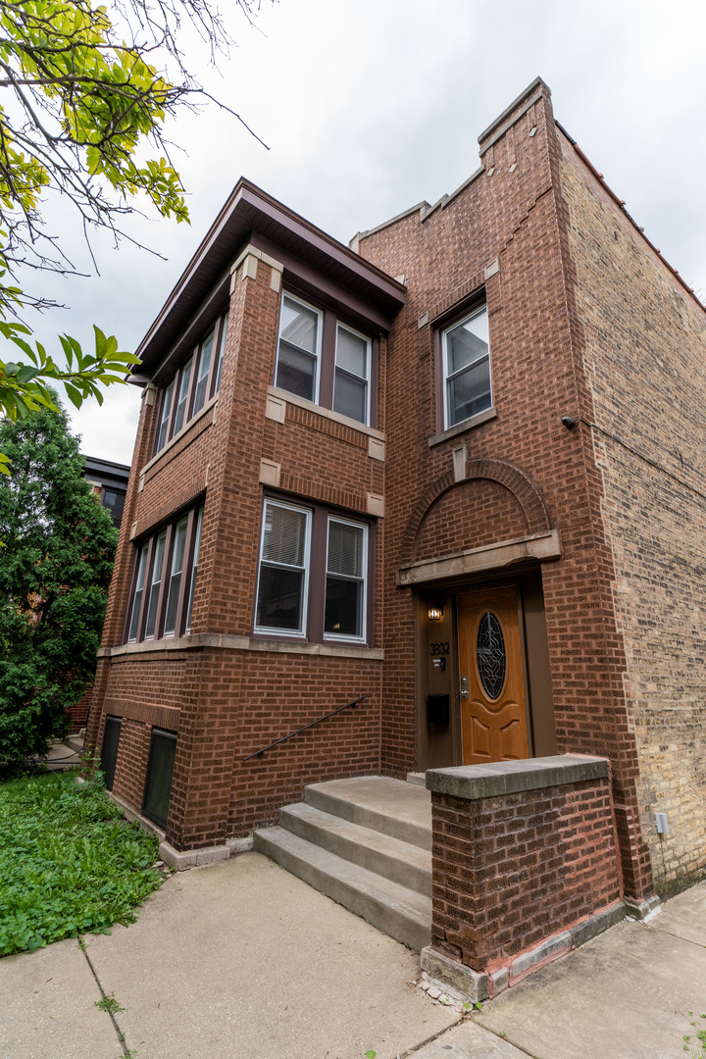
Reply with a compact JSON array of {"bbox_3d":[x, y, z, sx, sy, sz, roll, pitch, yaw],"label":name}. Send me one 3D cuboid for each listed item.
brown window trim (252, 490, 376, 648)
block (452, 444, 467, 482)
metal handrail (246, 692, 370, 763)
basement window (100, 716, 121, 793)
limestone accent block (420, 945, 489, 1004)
[{"bbox_3d":[-0.457,0.562,5.852,1.656,1.614,0.120,14,-21,-36],"label":"brown window trim"},{"bbox_3d":[1.333,-0.785,5.767,0.110,0.439,0.220,14,-21,-36],"label":"block"},{"bbox_3d":[-0.470,2.163,5.205,1.587,0.607,0.085,14,-21,-36],"label":"metal handrail"},{"bbox_3d":[-3.376,3.132,6.663,0.100,0.853,0.921,14,-21,-36],"label":"basement window"},{"bbox_3d":[0.592,2.575,2.765,0.112,0.127,0.416,14,-21,-36],"label":"limestone accent block"}]

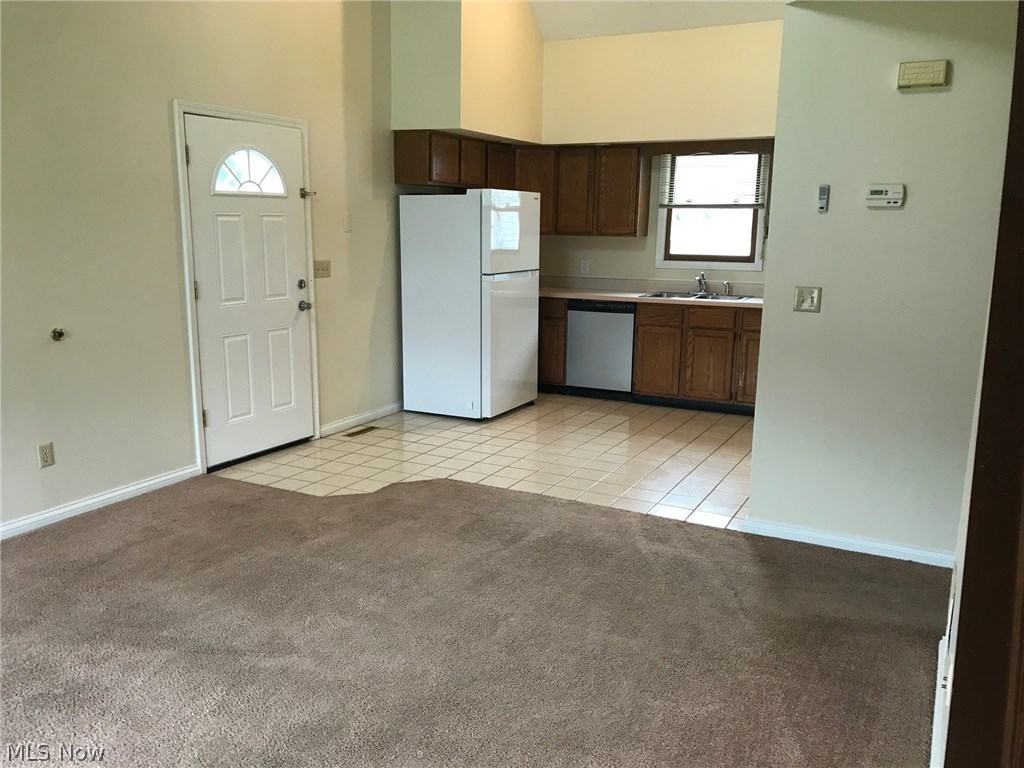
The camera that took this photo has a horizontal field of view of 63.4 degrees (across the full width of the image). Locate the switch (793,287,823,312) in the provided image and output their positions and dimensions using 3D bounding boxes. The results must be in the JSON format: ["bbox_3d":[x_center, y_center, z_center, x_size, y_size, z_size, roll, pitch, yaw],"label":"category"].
[{"bbox_3d":[1.318,-0.376,3.686,0.115,0.115,0.010,6,13,28],"label":"switch"}]

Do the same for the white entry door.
[{"bbox_3d":[-1.581,-0.555,5.091,0.045,2.026,0.912,6,13,28],"label":"white entry door"}]

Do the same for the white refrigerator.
[{"bbox_3d":[-0.320,-0.645,6.530,0.780,1.687,0.785,6,13,28],"label":"white refrigerator"}]

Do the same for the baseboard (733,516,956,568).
[{"bbox_3d":[1.526,0.721,3.783,0.882,0.080,0.014,6,13,28],"label":"baseboard"}]

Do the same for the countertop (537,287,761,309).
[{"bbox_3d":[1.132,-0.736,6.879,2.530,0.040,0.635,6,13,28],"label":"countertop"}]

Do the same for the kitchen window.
[{"bbox_3d":[1.643,-1.454,6.837,0.899,1.017,0.100,6,13,28],"label":"kitchen window"}]

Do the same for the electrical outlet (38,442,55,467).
[{"bbox_3d":[-2.244,0.345,3.997,0.012,0.114,0.071,6,13,28],"label":"electrical outlet"}]

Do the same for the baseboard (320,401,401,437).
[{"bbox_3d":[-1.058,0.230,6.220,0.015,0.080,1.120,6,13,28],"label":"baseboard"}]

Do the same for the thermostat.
[{"bbox_3d":[1.560,-0.785,3.463,0.144,0.090,0.030,6,13,28],"label":"thermostat"}]

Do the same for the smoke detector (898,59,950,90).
[{"bbox_3d":[1.647,-1.239,3.318,0.166,0.100,0.045,6,13,28],"label":"smoke detector"}]

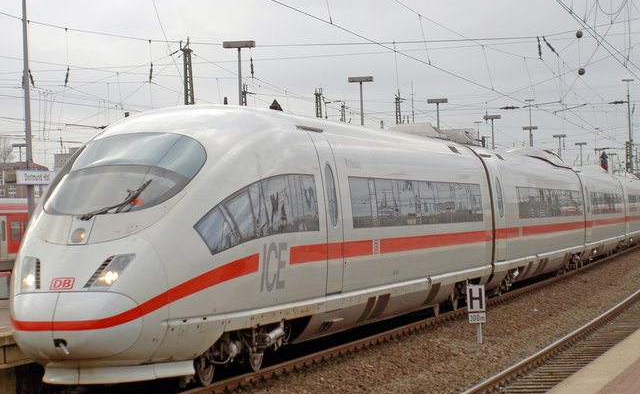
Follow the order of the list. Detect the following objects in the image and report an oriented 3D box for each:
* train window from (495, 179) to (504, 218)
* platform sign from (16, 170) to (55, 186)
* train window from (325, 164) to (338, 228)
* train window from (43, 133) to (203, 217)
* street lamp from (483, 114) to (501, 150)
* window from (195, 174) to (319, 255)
[{"bbox_3d":[4.305,0.012,51.677,0.080,0.980,0.580,-2,-1,12],"label":"train window"},{"bbox_3d":[-5.501,-0.372,42.091,0.100,0.290,2.310,-2,-1,12],"label":"platform sign"},{"bbox_3d":[0.192,-0.018,33.173,0.080,0.970,0.540,-2,-1,13],"label":"train window"},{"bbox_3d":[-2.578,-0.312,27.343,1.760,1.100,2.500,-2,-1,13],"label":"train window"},{"bbox_3d":[8.368,-0.871,104.000,0.840,6.090,0.280,-2,-1,12],"label":"street lamp"},{"bbox_3d":[-0.782,0.211,29.655,0.250,1.080,5.100,-2,-1,18],"label":"window"}]

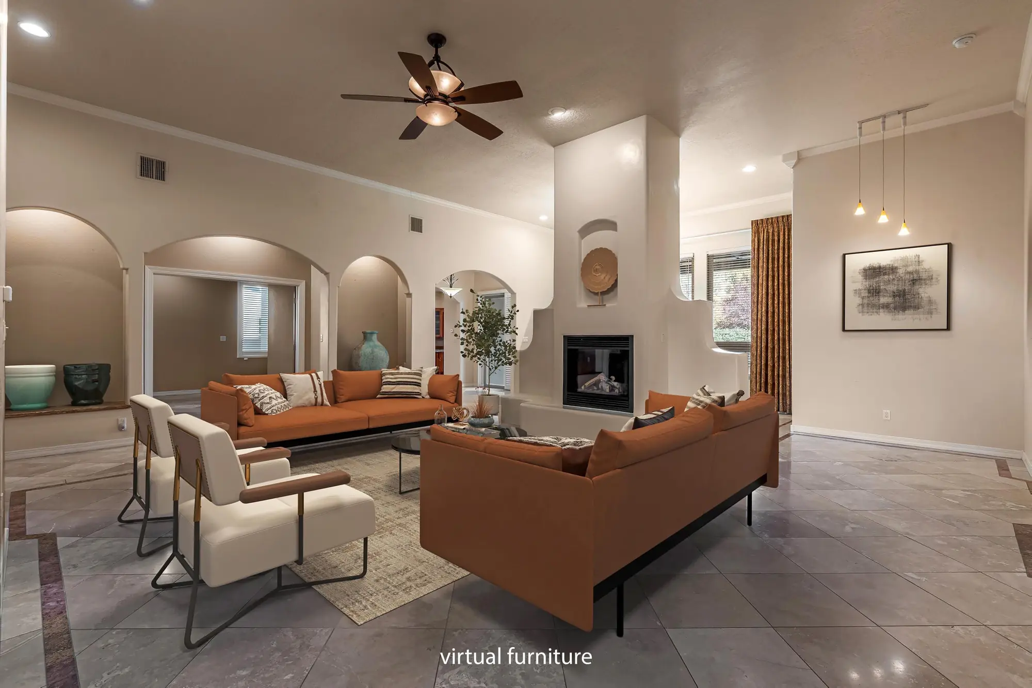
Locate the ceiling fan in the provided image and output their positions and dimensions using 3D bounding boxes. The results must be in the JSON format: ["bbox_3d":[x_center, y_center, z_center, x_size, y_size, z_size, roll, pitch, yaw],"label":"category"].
[{"bbox_3d":[-0.659,-2.166,3.821,1.460,0.740,1.460,0,0,0],"label":"ceiling fan"}]

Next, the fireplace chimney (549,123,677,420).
[{"bbox_3d":[1.214,-0.826,5.742,1.274,3.383,0.771,0,0,42],"label":"fireplace chimney"}]

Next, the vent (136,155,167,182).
[{"bbox_3d":[-4.201,-2.025,5.307,0.285,0.280,0.025,0,0,-44],"label":"vent"}]

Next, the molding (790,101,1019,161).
[{"bbox_3d":[4.411,-2.458,5.391,2.040,0.085,0.090,0,0,42],"label":"molding"}]

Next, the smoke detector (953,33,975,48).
[{"bbox_3d":[3.684,-2.482,3.766,0.138,0.045,0.138,0,0,42],"label":"smoke detector"}]

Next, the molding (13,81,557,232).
[{"bbox_3d":[-2.132,-2.493,7.284,7.970,0.087,0.090,0,0,-44],"label":"molding"}]

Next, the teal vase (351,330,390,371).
[{"bbox_3d":[-2.397,0.241,7.550,0.601,0.907,0.601,0,0,-44],"label":"teal vase"}]

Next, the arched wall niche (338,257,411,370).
[{"bbox_3d":[-2.422,-0.355,7.508,1.310,2.120,0.620,0,0,-44],"label":"arched wall niche"}]

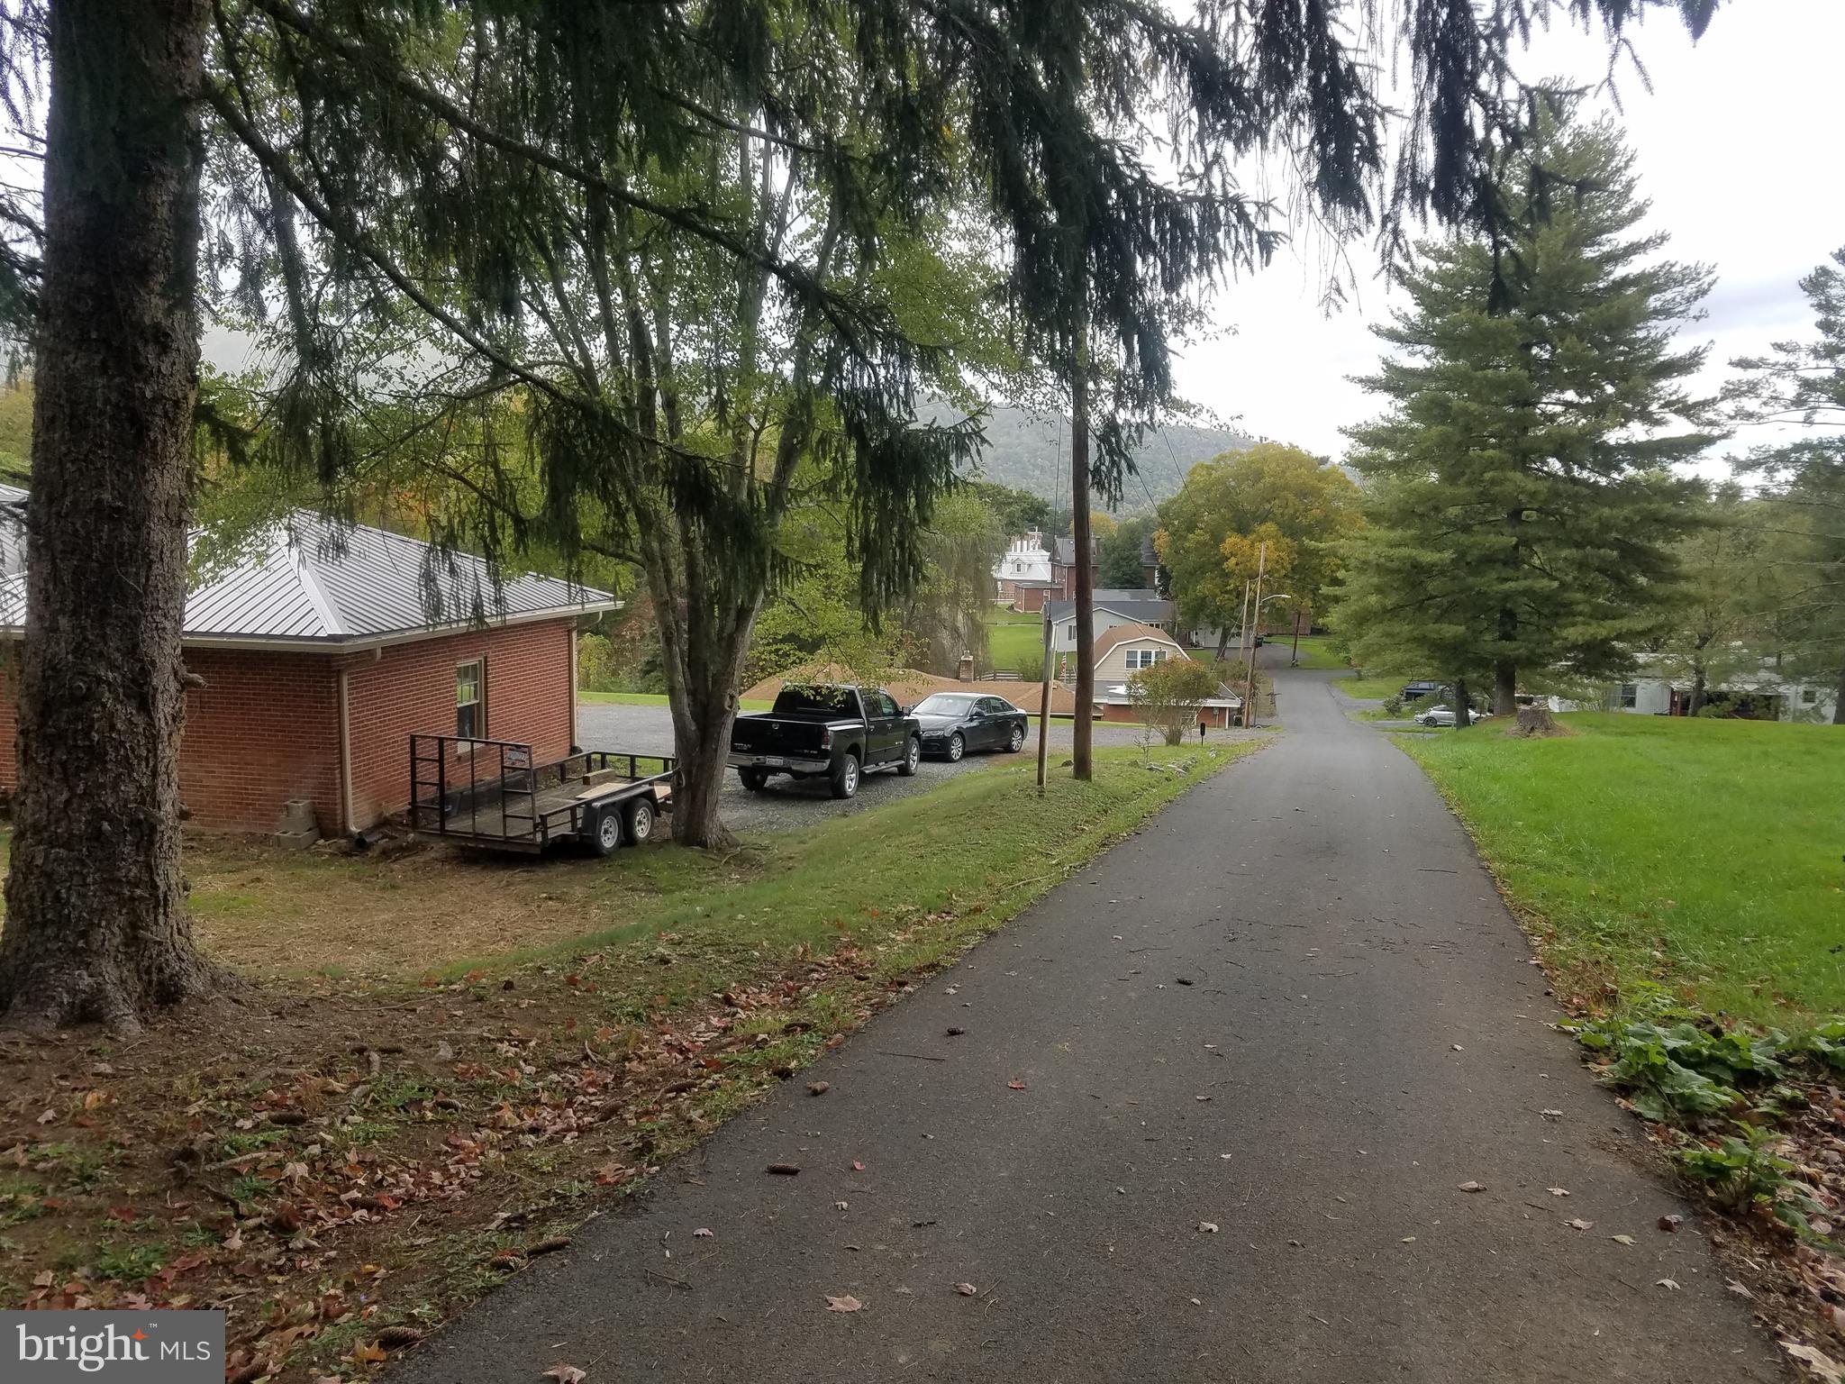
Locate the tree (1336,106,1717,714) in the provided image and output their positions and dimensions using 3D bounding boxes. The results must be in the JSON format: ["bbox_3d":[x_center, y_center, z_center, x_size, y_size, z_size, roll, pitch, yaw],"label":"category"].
[{"bbox_3d":[18.850,-8.806,43.304,11.940,18.800,12.000,1,7,0],"label":"tree"}]

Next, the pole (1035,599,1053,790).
[{"bbox_3d":[1.526,0.045,17.325,0.150,2.450,0.150,3,-6,0],"label":"pole"}]

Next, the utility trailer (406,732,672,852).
[{"bbox_3d":[-4.764,1.160,19.822,2.350,1.570,5.400,4,6,17],"label":"utility trailer"}]

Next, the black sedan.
[{"bbox_3d":[0.794,0.778,32.324,1.880,1.460,4.920,3,4,31],"label":"black sedan"}]

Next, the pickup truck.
[{"bbox_3d":[-1.614,0.759,25.909,2.040,1.920,5.700,4,4,17],"label":"pickup truck"}]

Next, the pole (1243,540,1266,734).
[{"bbox_3d":[16.194,-2.679,67.429,0.280,9.200,0.280,4,7,0],"label":"pole"}]

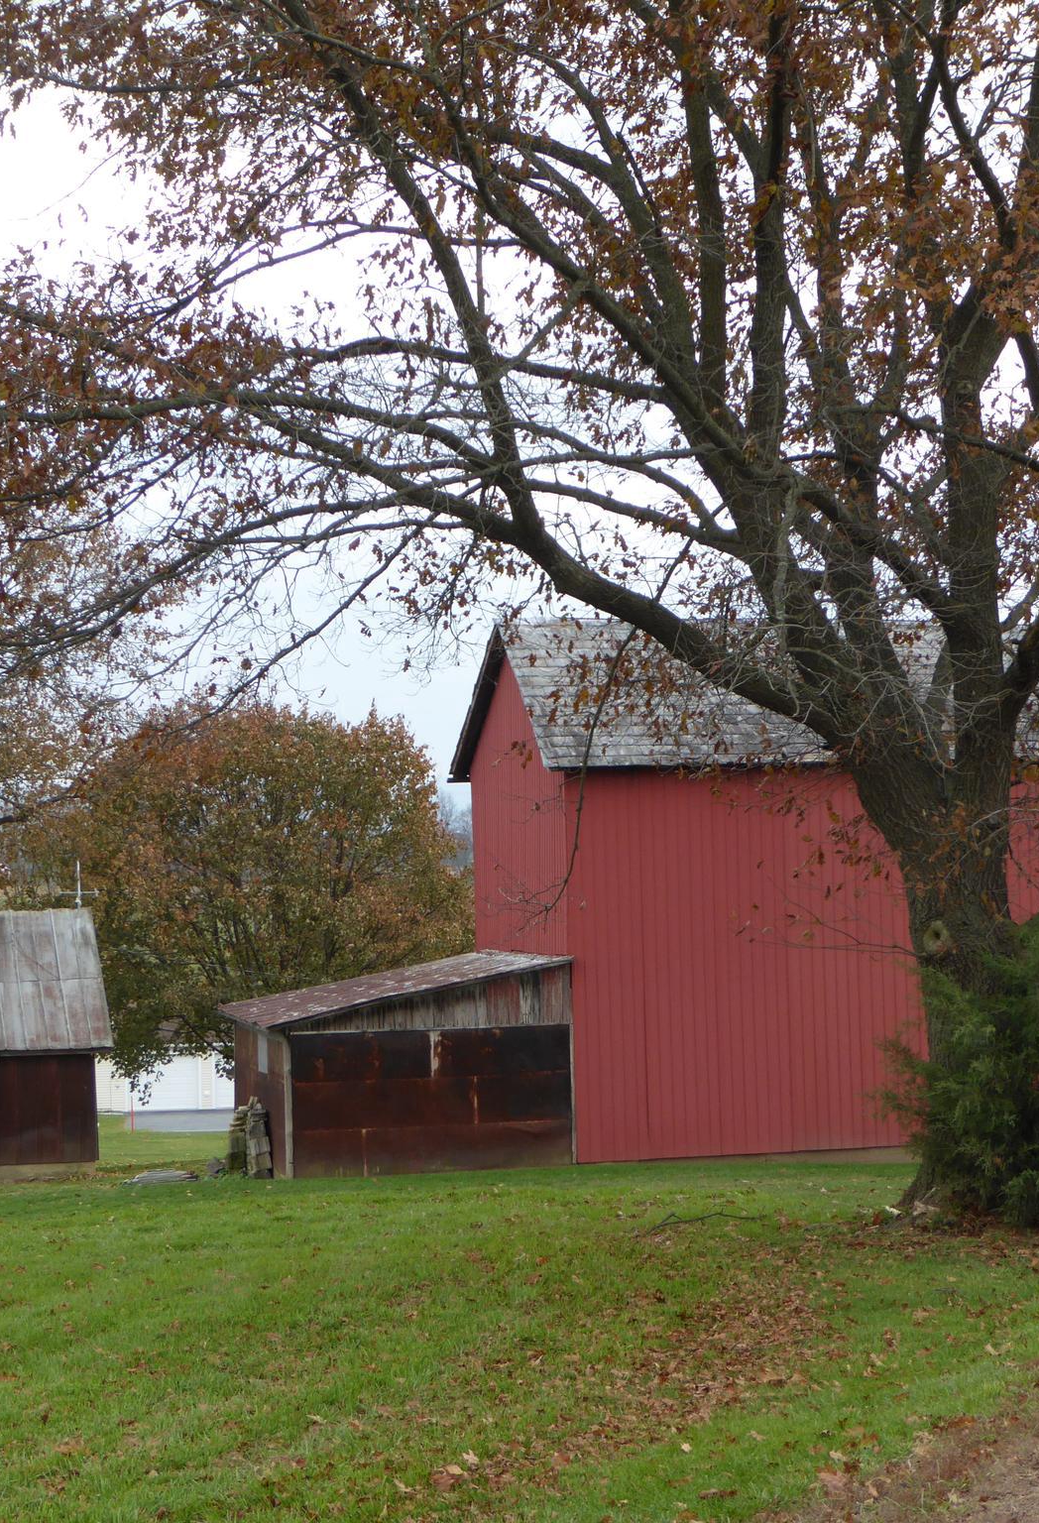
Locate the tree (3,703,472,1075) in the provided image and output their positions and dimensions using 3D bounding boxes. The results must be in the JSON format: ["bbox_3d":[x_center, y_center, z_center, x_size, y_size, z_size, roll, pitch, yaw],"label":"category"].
[{"bbox_3d":[-5.527,3.270,63.964,9.615,8.818,9.615,-1,-2,-12],"label":"tree"}]

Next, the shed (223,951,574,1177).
[{"bbox_3d":[-1.738,3.943,42.517,3.850,2.640,5.800,-1,-2,-12],"label":"shed"}]

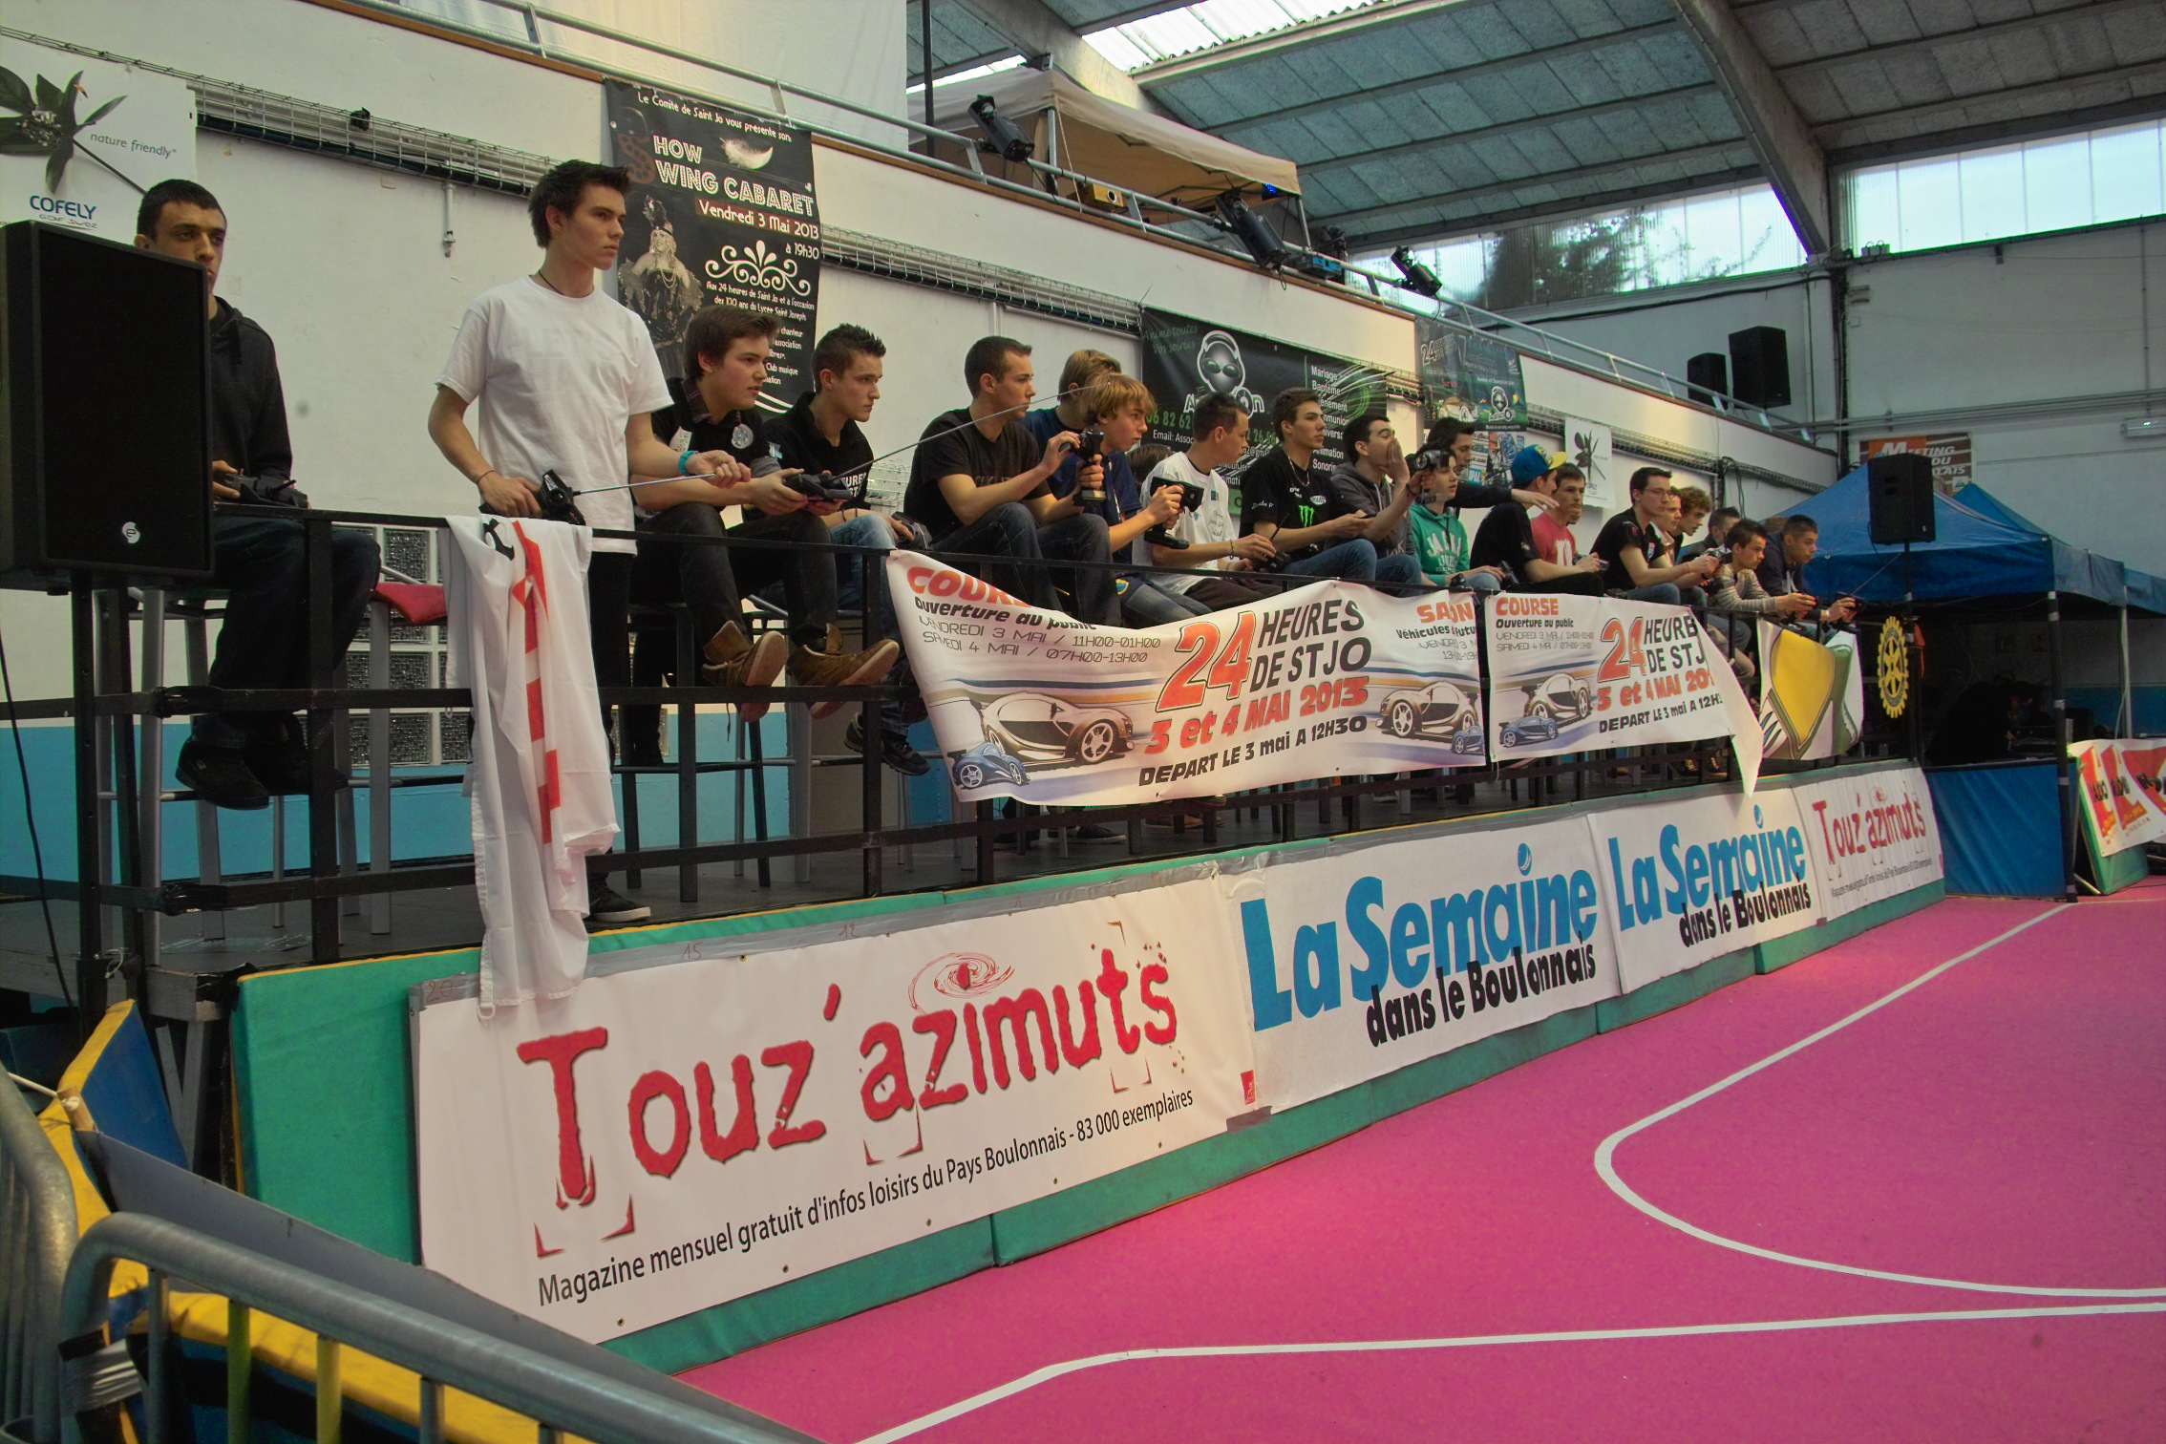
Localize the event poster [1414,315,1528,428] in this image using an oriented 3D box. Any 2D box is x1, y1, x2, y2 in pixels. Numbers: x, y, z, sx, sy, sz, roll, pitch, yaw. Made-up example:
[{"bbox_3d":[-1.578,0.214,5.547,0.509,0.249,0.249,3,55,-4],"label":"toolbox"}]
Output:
[{"bbox_3d":[2.472,-2.110,11.694,0.040,0.640,1.480,0,1,39],"label":"event poster"}]

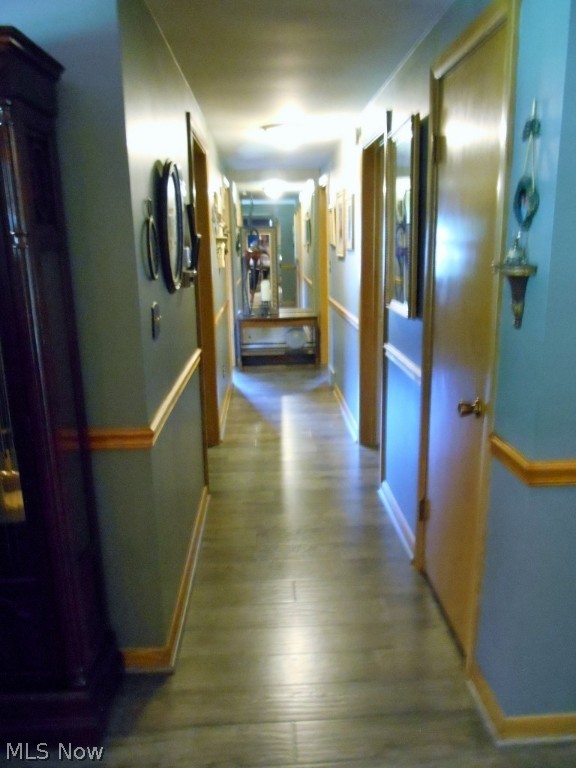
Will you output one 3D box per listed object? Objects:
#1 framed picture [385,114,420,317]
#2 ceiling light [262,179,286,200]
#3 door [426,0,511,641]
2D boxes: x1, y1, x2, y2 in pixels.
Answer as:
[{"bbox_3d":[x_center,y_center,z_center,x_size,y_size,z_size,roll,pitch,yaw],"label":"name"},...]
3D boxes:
[{"bbox_3d":[0.552,-0.775,2.751,0.040,0.860,0.640,-2,14,-2],"label":"framed picture"},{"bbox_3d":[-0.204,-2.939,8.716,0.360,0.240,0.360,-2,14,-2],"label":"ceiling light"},{"bbox_3d":[0.624,-0.079,2.103,0.050,2.040,0.590,-2,14,-2],"label":"door"}]

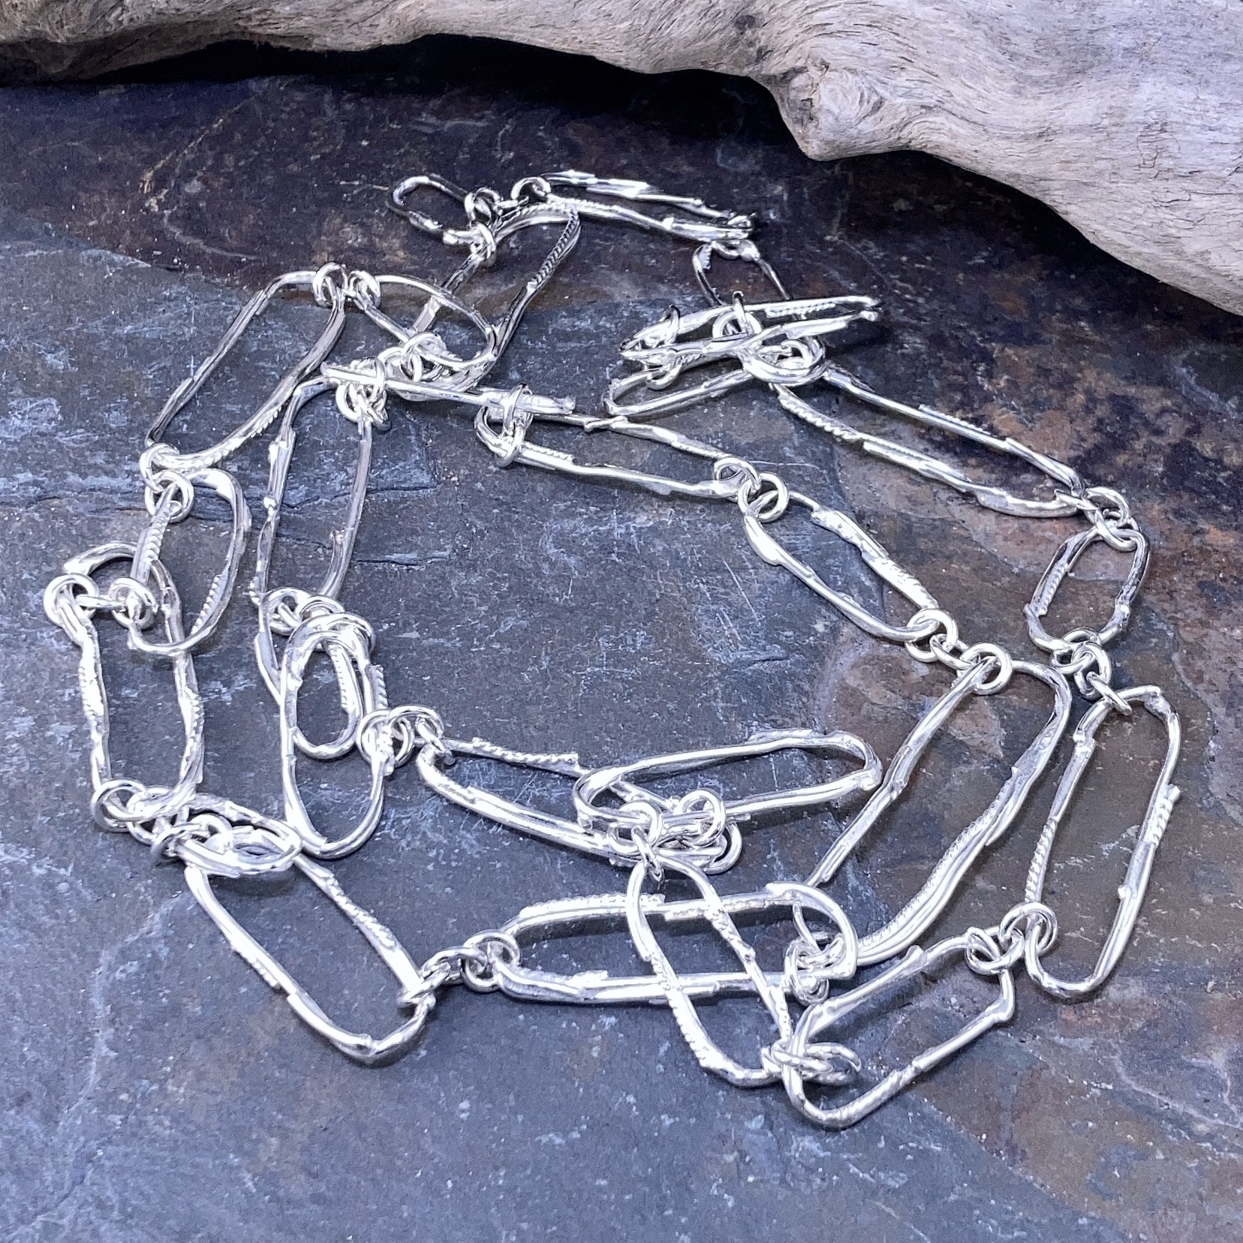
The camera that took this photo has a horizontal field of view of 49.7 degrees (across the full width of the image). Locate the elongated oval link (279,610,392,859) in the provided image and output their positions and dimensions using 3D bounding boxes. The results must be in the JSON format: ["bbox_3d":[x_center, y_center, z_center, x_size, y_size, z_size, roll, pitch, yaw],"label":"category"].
[{"bbox_3d":[-0.039,0.015,0.185,0.014,0.004,0.039,-9,55,-7],"label":"elongated oval link"}]

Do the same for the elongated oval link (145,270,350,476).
[{"bbox_3d":[-0.057,-0.040,0.209,0.017,0.003,0.045,18,58,12],"label":"elongated oval link"}]

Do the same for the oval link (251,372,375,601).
[{"bbox_3d":[-0.048,-0.021,0.212,0.016,0.004,0.051,-2,54,-2],"label":"oval link"}]

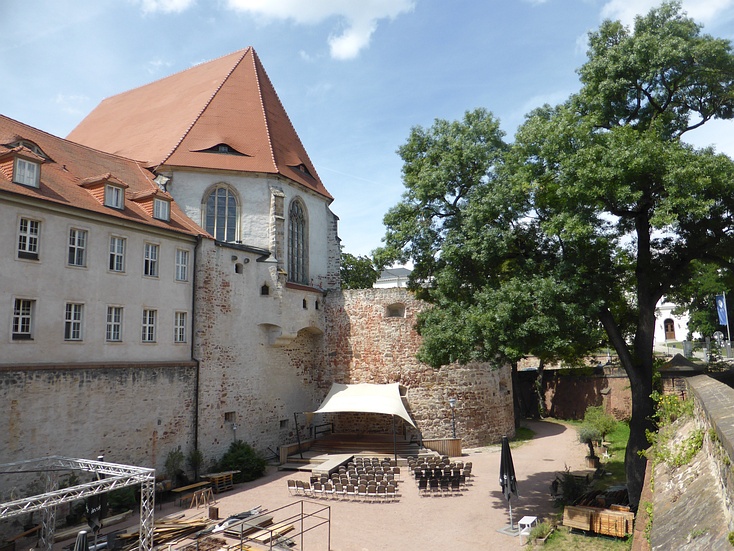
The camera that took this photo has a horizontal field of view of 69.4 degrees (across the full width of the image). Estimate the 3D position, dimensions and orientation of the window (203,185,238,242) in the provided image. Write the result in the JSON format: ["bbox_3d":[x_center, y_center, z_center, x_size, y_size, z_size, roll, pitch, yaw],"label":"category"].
[{"bbox_3d":[-11.702,-4.971,42.740,2.950,4.900,0.400,1,-9,-15],"label":"window"}]

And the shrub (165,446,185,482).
[{"bbox_3d":[-11.469,11.493,31.705,1.150,2.200,1.150,-1,-9,0],"label":"shrub"}]

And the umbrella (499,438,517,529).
[{"bbox_3d":[6.158,9.036,23.064,0.750,3.750,0.750,-1,-9,0],"label":"umbrella"}]

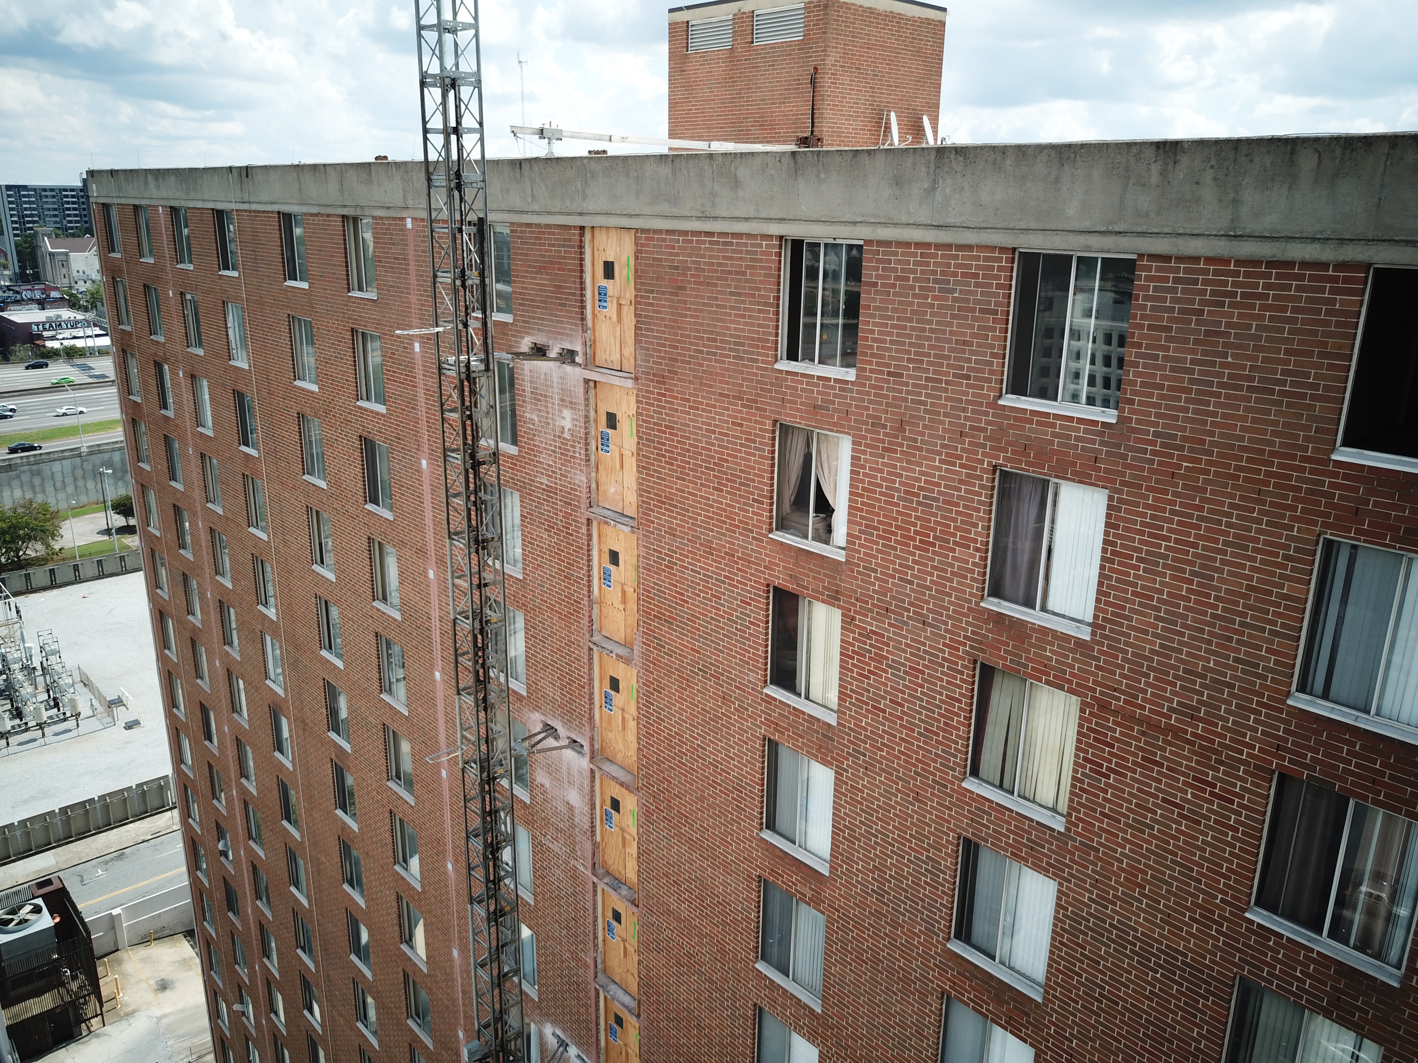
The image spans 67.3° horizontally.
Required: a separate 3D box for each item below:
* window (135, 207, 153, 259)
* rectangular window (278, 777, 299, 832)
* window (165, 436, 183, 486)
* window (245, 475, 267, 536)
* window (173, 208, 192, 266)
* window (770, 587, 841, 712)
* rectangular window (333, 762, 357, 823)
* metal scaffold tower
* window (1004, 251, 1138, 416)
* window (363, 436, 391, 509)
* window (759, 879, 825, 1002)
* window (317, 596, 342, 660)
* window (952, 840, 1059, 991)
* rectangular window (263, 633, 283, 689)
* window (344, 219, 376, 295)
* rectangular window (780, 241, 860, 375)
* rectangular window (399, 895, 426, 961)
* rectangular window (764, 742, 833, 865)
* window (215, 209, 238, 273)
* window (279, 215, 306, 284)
[{"bbox_3d":[-18.581,-9.890,35.199,0.120,1.652,1.437,-14,23,-41],"label":"window"},{"bbox_3d":[-14.131,9.279,36.046,0.130,1.758,1.500,-15,23,-41],"label":"rectangular window"},{"bbox_3d":[-18.717,-2.484,37.490,0.120,1.683,1.437,-14,23,-41],"label":"window"},{"bbox_3d":[-13.949,-0.801,32.968,0.120,1.741,1.506,-14,23,-41],"label":"window"},{"bbox_3d":[-16.035,-9.010,32.575,0.100,1.690,1.460,-15,23,-41],"label":"window"},{"bbox_3d":[1.465,1.770,16.147,0.100,1.690,1.460,-15,23,-41],"label":"window"},{"bbox_3d":[-10.633,7.688,31.382,0.120,1.684,1.437,-14,23,-41],"label":"rectangular window"},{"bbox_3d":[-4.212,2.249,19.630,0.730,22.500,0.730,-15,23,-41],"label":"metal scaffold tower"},{"bbox_3d":[4.186,-2.343,12.277,0.120,1.741,1.506,-14,23,-41],"label":"window"},{"bbox_3d":[-7.939,-1.367,25.753,0.120,1.683,1.437,-14,23,-41],"label":"window"},{"bbox_3d":[1.399,6.734,17.657,0.100,1.690,1.460,-15,23,-41],"label":"window"},{"bbox_3d":[-10.745,2.812,30.434,0.120,1.741,1.506,-14,23,-41],"label":"window"},{"bbox_3d":[3.944,5.096,14.326,0.120,1.683,1.437,-14,23,-41],"label":"window"},{"bbox_3d":[-13.769,4.150,33.869,0.120,1.684,1.437,-14,23,-41],"label":"rectangular window"},{"bbox_3d":[-7.848,-6.300,24.228,0.120,1.652,1.437,-14,23,-41],"label":"window"},{"bbox_3d":[1.588,-3.184,14.876,0.130,1.733,1.500,-15,23,-41],"label":"rectangular window"},{"bbox_3d":[-8.170,11.071,29.600,0.100,1.690,1.460,-15,23,-41],"label":"rectangular window"},{"bbox_3d":[1.469,4.365,17.245,0.120,1.741,1.506,-14,23,-41],"label":"rectangular window"},{"bbox_3d":[-13.810,-8.344,30.564,0.130,1.733,1.500,-15,23,-41],"label":"window"},{"bbox_3d":[-10.570,-7.258,27.264,0.130,1.733,1.500,-15,23,-41],"label":"window"}]

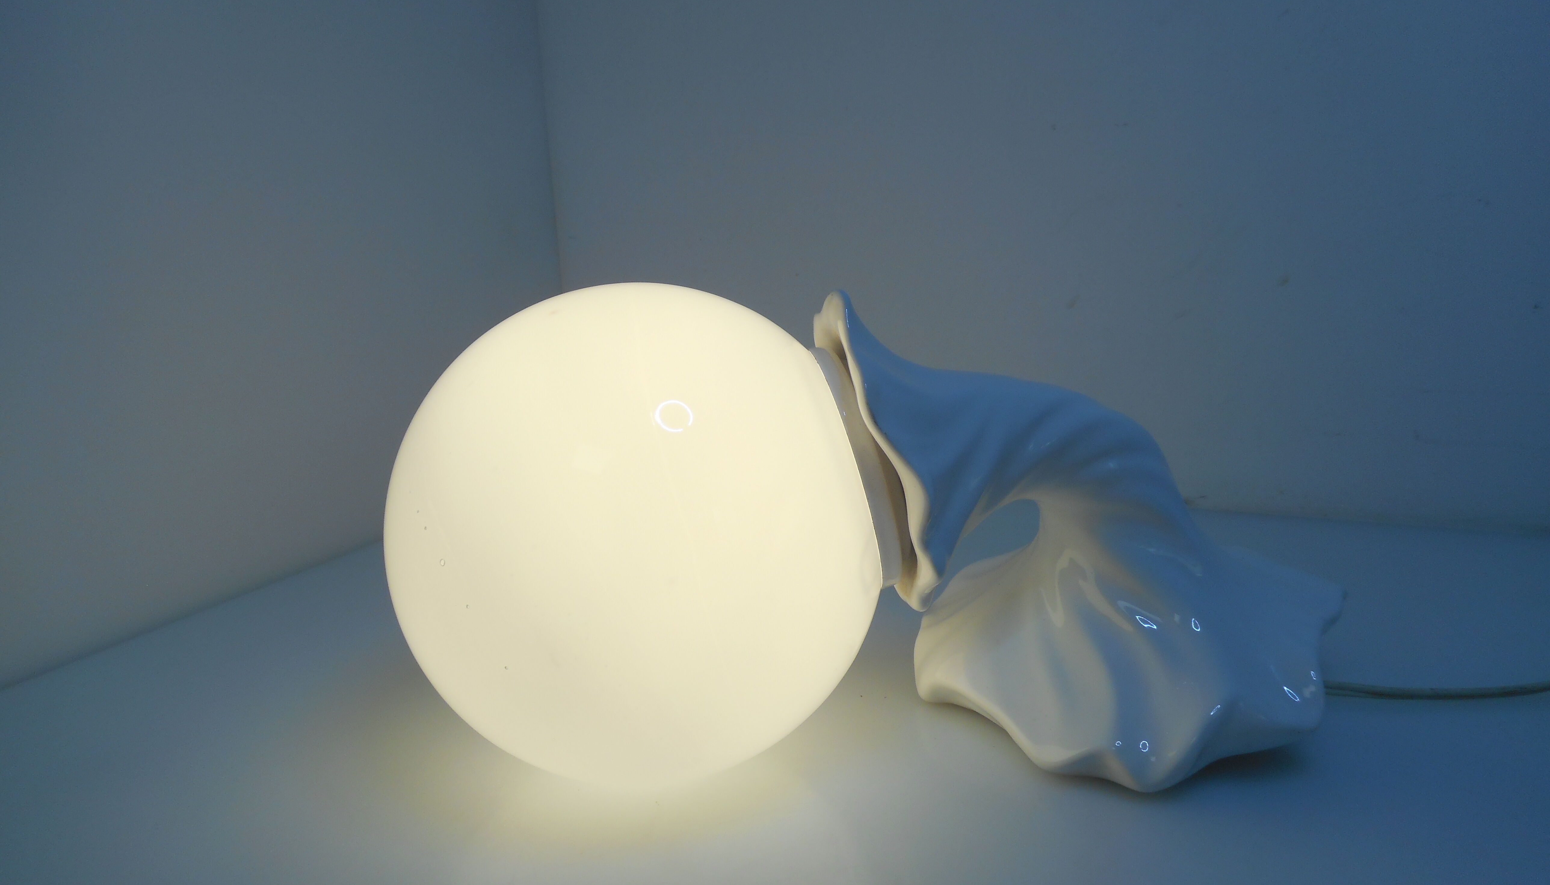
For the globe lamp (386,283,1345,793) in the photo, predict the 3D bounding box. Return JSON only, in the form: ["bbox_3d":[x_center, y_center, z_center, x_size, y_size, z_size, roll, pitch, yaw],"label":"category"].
[{"bbox_3d":[0.071,0.028,0.479,0.452,0.200,0.205,-4,12,-10],"label":"globe lamp"}]

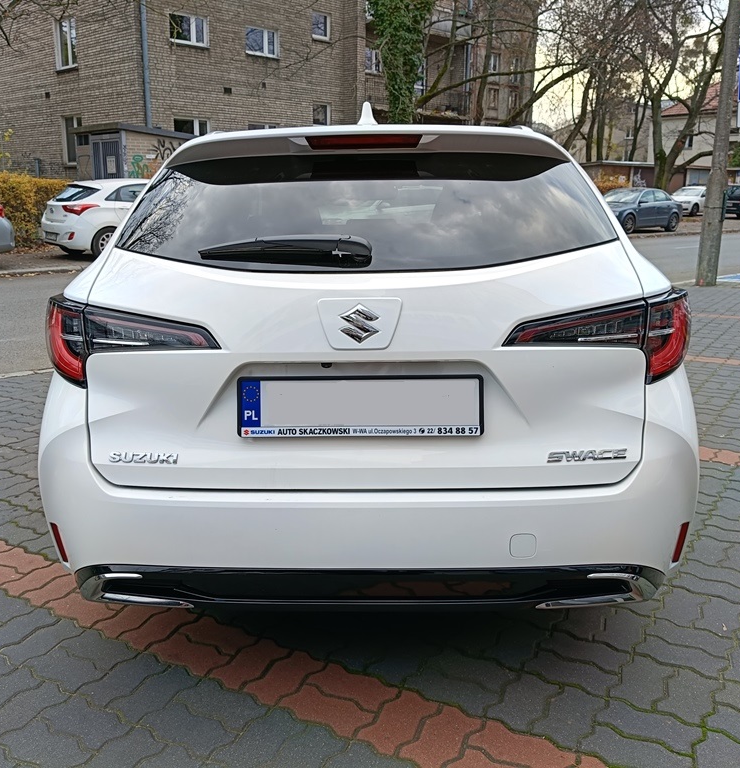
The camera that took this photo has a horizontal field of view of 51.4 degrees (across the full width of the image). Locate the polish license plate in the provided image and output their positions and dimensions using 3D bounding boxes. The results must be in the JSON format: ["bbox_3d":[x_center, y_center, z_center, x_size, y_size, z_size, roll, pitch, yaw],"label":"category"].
[{"bbox_3d":[-0.021,0.051,1.667,0.530,0.137,0.020,0,13,2],"label":"polish license plate"}]

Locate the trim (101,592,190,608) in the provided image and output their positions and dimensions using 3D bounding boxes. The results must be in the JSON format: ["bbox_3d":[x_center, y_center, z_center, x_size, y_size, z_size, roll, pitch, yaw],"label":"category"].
[{"bbox_3d":[-0.525,0.508,1.805,0.215,0.035,0.060,1,14,1],"label":"trim"}]

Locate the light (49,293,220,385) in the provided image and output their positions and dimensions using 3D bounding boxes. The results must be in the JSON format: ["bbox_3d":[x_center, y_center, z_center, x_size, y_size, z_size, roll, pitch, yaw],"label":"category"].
[{"bbox_3d":[-0.564,-0.096,1.790,0.500,0.190,0.300,0,13,2],"label":"light"}]

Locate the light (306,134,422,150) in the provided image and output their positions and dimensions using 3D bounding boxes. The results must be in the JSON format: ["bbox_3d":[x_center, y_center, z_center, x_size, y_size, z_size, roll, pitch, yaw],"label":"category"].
[{"bbox_3d":[-0.014,-0.580,1.848,0.280,0.038,0.045,0,13,2],"label":"light"}]

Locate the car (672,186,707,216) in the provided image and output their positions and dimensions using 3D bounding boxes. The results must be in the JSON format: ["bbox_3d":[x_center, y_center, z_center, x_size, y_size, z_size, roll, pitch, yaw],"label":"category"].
[{"bbox_3d":[17.434,-9.784,41.139,4.400,1.460,1.800,-11,17,-39],"label":"car"}]

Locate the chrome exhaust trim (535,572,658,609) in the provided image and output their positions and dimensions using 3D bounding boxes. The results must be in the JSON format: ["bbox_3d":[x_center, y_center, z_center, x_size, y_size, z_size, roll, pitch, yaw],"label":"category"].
[{"bbox_3d":[0.499,0.441,1.672,0.290,0.078,0.090,0,13,2],"label":"chrome exhaust trim"}]

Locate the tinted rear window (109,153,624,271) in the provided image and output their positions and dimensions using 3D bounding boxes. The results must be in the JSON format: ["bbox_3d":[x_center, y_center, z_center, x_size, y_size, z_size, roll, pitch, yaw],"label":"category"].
[{"bbox_3d":[-0.014,-0.400,1.815,1.180,0.380,0.110,1,-24,1],"label":"tinted rear window"}]

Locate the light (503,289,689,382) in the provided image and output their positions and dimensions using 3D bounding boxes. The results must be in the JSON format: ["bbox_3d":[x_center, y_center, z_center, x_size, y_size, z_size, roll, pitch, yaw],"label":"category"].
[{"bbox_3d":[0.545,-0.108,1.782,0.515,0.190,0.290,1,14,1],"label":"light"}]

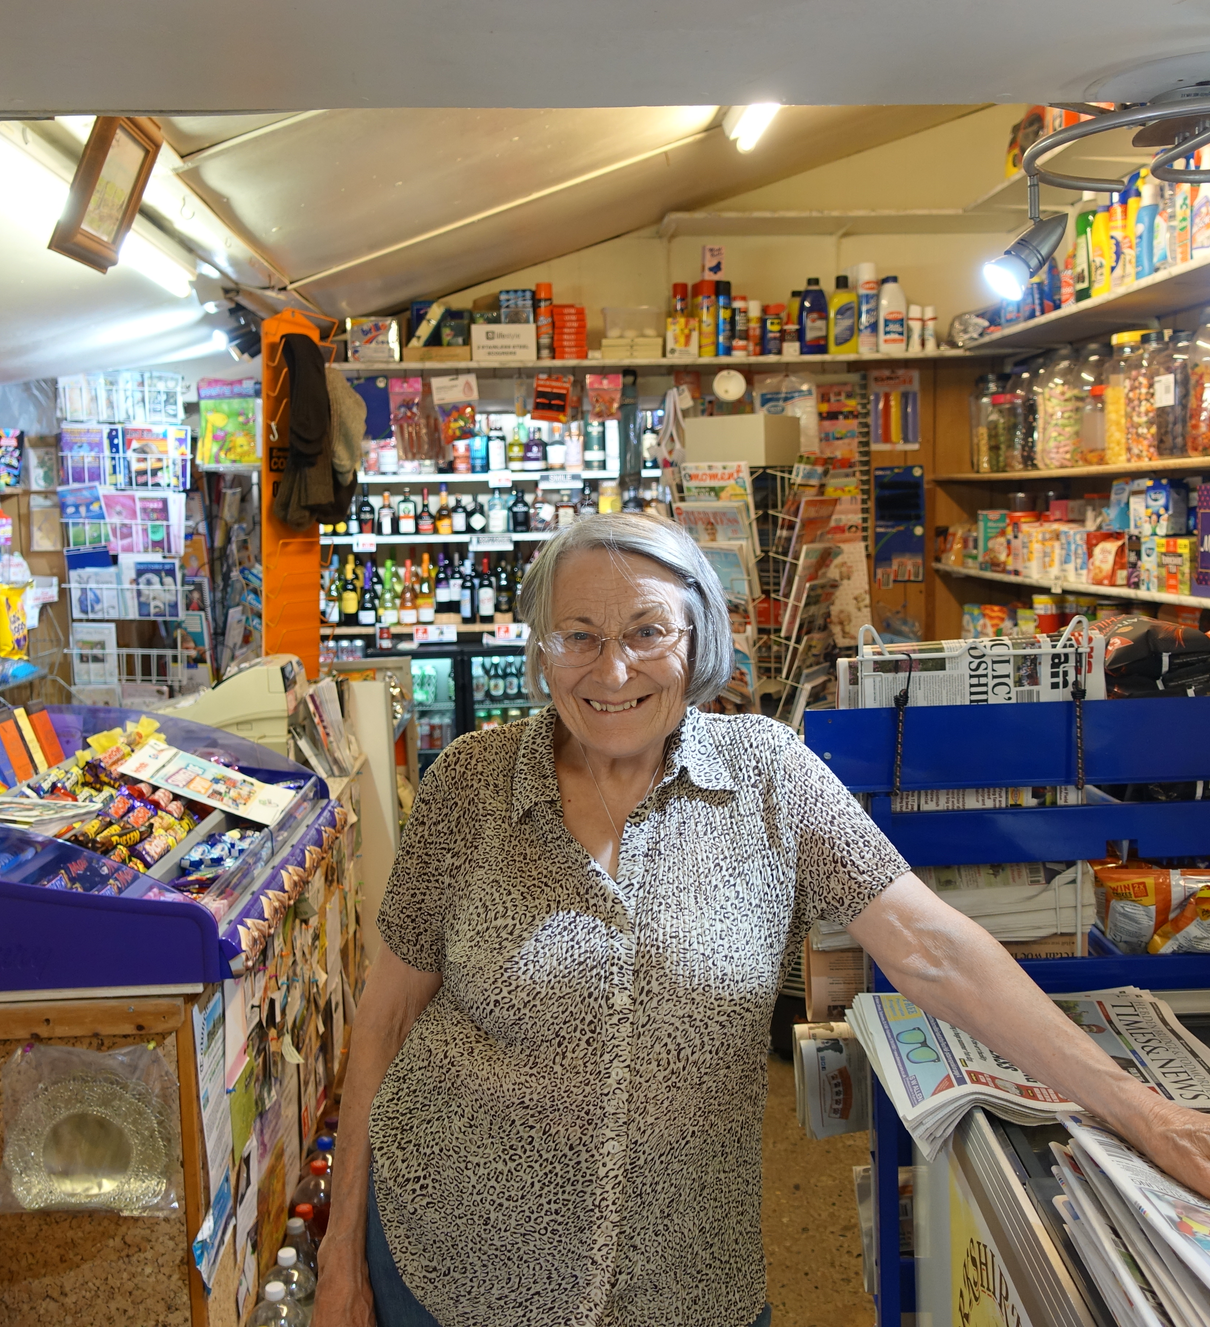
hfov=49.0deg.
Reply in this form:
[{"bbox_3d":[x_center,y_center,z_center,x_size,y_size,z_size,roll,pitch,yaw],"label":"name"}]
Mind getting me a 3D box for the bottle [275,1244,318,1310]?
[{"bbox_3d":[-0.543,1.177,2.306,0.100,0.325,0.100,-2,6,-3],"label":"bottle"}]

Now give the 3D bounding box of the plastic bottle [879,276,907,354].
[{"bbox_3d":[0.859,-1.035,3.950,0.083,0.234,0.062,-2,6,-3],"label":"plastic bottle"}]

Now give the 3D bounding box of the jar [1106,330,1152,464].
[{"bbox_3d":[1.152,-0.569,2.861,0.130,0.270,0.130,-1,7,0],"label":"jar"}]

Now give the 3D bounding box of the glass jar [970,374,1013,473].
[{"bbox_3d":[1.106,-0.672,3.756,0.130,0.270,0.130,-1,7,0],"label":"glass jar"}]

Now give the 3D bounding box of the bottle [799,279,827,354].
[{"bbox_3d":[0.620,-1.033,3.950,0.081,0.230,0.060,-2,6,-3],"label":"bottle"}]

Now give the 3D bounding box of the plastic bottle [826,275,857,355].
[{"bbox_3d":[0.717,-1.052,3.998,0.088,0.236,0.055,-1,7,-3],"label":"plastic bottle"}]

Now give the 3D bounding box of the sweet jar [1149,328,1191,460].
[{"bbox_3d":[1.167,-0.538,2.670,0.122,0.255,0.122,-2,6,0],"label":"sweet jar"}]

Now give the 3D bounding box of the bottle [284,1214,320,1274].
[{"bbox_3d":[-0.534,1.125,2.329,0.090,0.315,0.090,-1,7,-3],"label":"bottle"}]

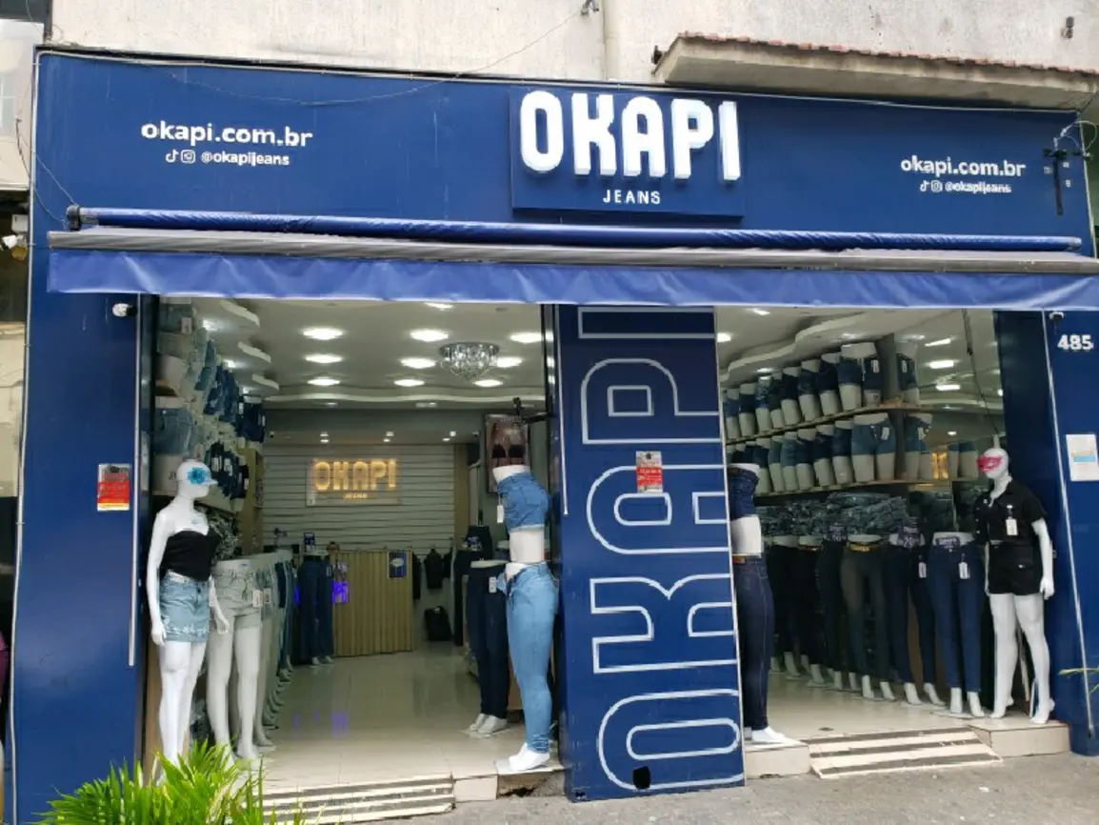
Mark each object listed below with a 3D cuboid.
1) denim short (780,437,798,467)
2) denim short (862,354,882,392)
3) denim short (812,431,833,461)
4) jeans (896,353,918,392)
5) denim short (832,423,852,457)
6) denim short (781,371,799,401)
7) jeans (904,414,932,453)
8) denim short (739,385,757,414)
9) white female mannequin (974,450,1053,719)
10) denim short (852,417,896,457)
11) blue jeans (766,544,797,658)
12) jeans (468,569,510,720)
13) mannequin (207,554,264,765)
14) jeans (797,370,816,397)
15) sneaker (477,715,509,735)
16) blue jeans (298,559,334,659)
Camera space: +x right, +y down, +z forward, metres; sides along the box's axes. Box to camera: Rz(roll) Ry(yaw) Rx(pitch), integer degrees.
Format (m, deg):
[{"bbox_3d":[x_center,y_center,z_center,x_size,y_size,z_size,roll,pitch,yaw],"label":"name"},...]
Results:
[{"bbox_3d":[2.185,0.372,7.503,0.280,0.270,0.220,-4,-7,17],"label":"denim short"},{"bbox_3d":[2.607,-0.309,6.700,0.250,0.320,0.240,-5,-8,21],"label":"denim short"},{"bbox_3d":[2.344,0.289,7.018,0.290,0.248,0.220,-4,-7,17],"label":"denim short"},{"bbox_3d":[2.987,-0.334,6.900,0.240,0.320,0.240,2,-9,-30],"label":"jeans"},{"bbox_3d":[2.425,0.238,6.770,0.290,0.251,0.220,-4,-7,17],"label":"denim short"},{"bbox_3d":[2.367,-0.251,7.906,0.340,0.300,0.250,-4,-7,12],"label":"denim short"},{"bbox_3d":[3.033,0.175,6.751,0.340,0.310,0.240,3,-9,-37],"label":"jeans"},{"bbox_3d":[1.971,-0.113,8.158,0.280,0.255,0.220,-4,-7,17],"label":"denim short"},{"bbox_3d":[2.974,1.087,5.330,0.340,1.700,0.460,1,-8,-29],"label":"white female mannequin"},{"bbox_3d":[2.620,0.204,6.661,0.350,0.310,0.240,-4,-7,16],"label":"denim short"},{"bbox_3d":[2.069,1.600,7.098,0.350,0.940,0.270,-4,-7,17],"label":"blue jeans"},{"bbox_3d":[-0.402,1.523,5.550,0.340,1.000,0.250,-7,-9,31],"label":"jeans"},{"bbox_3d":[-1.883,1.473,4.973,0.280,1.220,0.360,-8,-9,42],"label":"mannequin"},{"bbox_3d":[2.426,-0.267,7.579,0.340,0.270,0.250,-4,-7,12],"label":"jeans"},{"bbox_3d":[-0.371,2.052,5.420,0.100,0.100,0.240,-8,-10,37],"label":"sneaker"},{"bbox_3d":[-2.373,1.994,8.413,0.370,1.000,0.270,1,-8,-25],"label":"blue jeans"}]

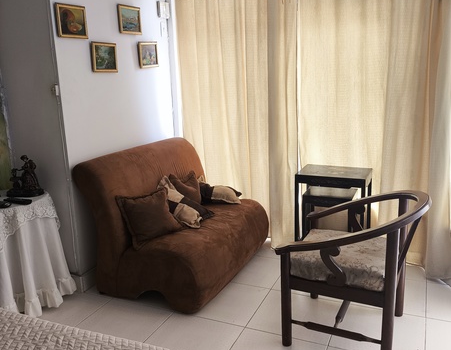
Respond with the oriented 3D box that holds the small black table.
[{"bbox_3d":[0.771,0.313,3.095,0.469,0.692,0.355,4,15,24],"label":"small black table"}]

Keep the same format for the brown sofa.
[{"bbox_3d":[-0.307,0.253,3.112,0.883,0.878,1.119,4,15,24],"label":"brown sofa"}]

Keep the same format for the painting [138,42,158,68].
[{"bbox_3d":[-0.592,-0.927,3.359,0.025,0.188,0.226,4,15,24],"label":"painting"}]

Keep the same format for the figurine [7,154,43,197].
[{"bbox_3d":[-1.244,0.001,2.704,0.205,0.241,0.114,0,13,7],"label":"figurine"}]

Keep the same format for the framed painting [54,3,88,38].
[{"bbox_3d":[-0.927,-0.922,2.617,0.025,0.184,0.238,4,15,24],"label":"framed painting"}]

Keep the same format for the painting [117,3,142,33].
[{"bbox_3d":[-0.686,-1.111,3.124,0.025,0.187,0.244,4,15,24],"label":"painting"}]

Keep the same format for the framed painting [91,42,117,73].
[{"bbox_3d":[-0.808,-0.783,2.903,0.025,0.189,0.238,4,15,24],"label":"framed painting"}]

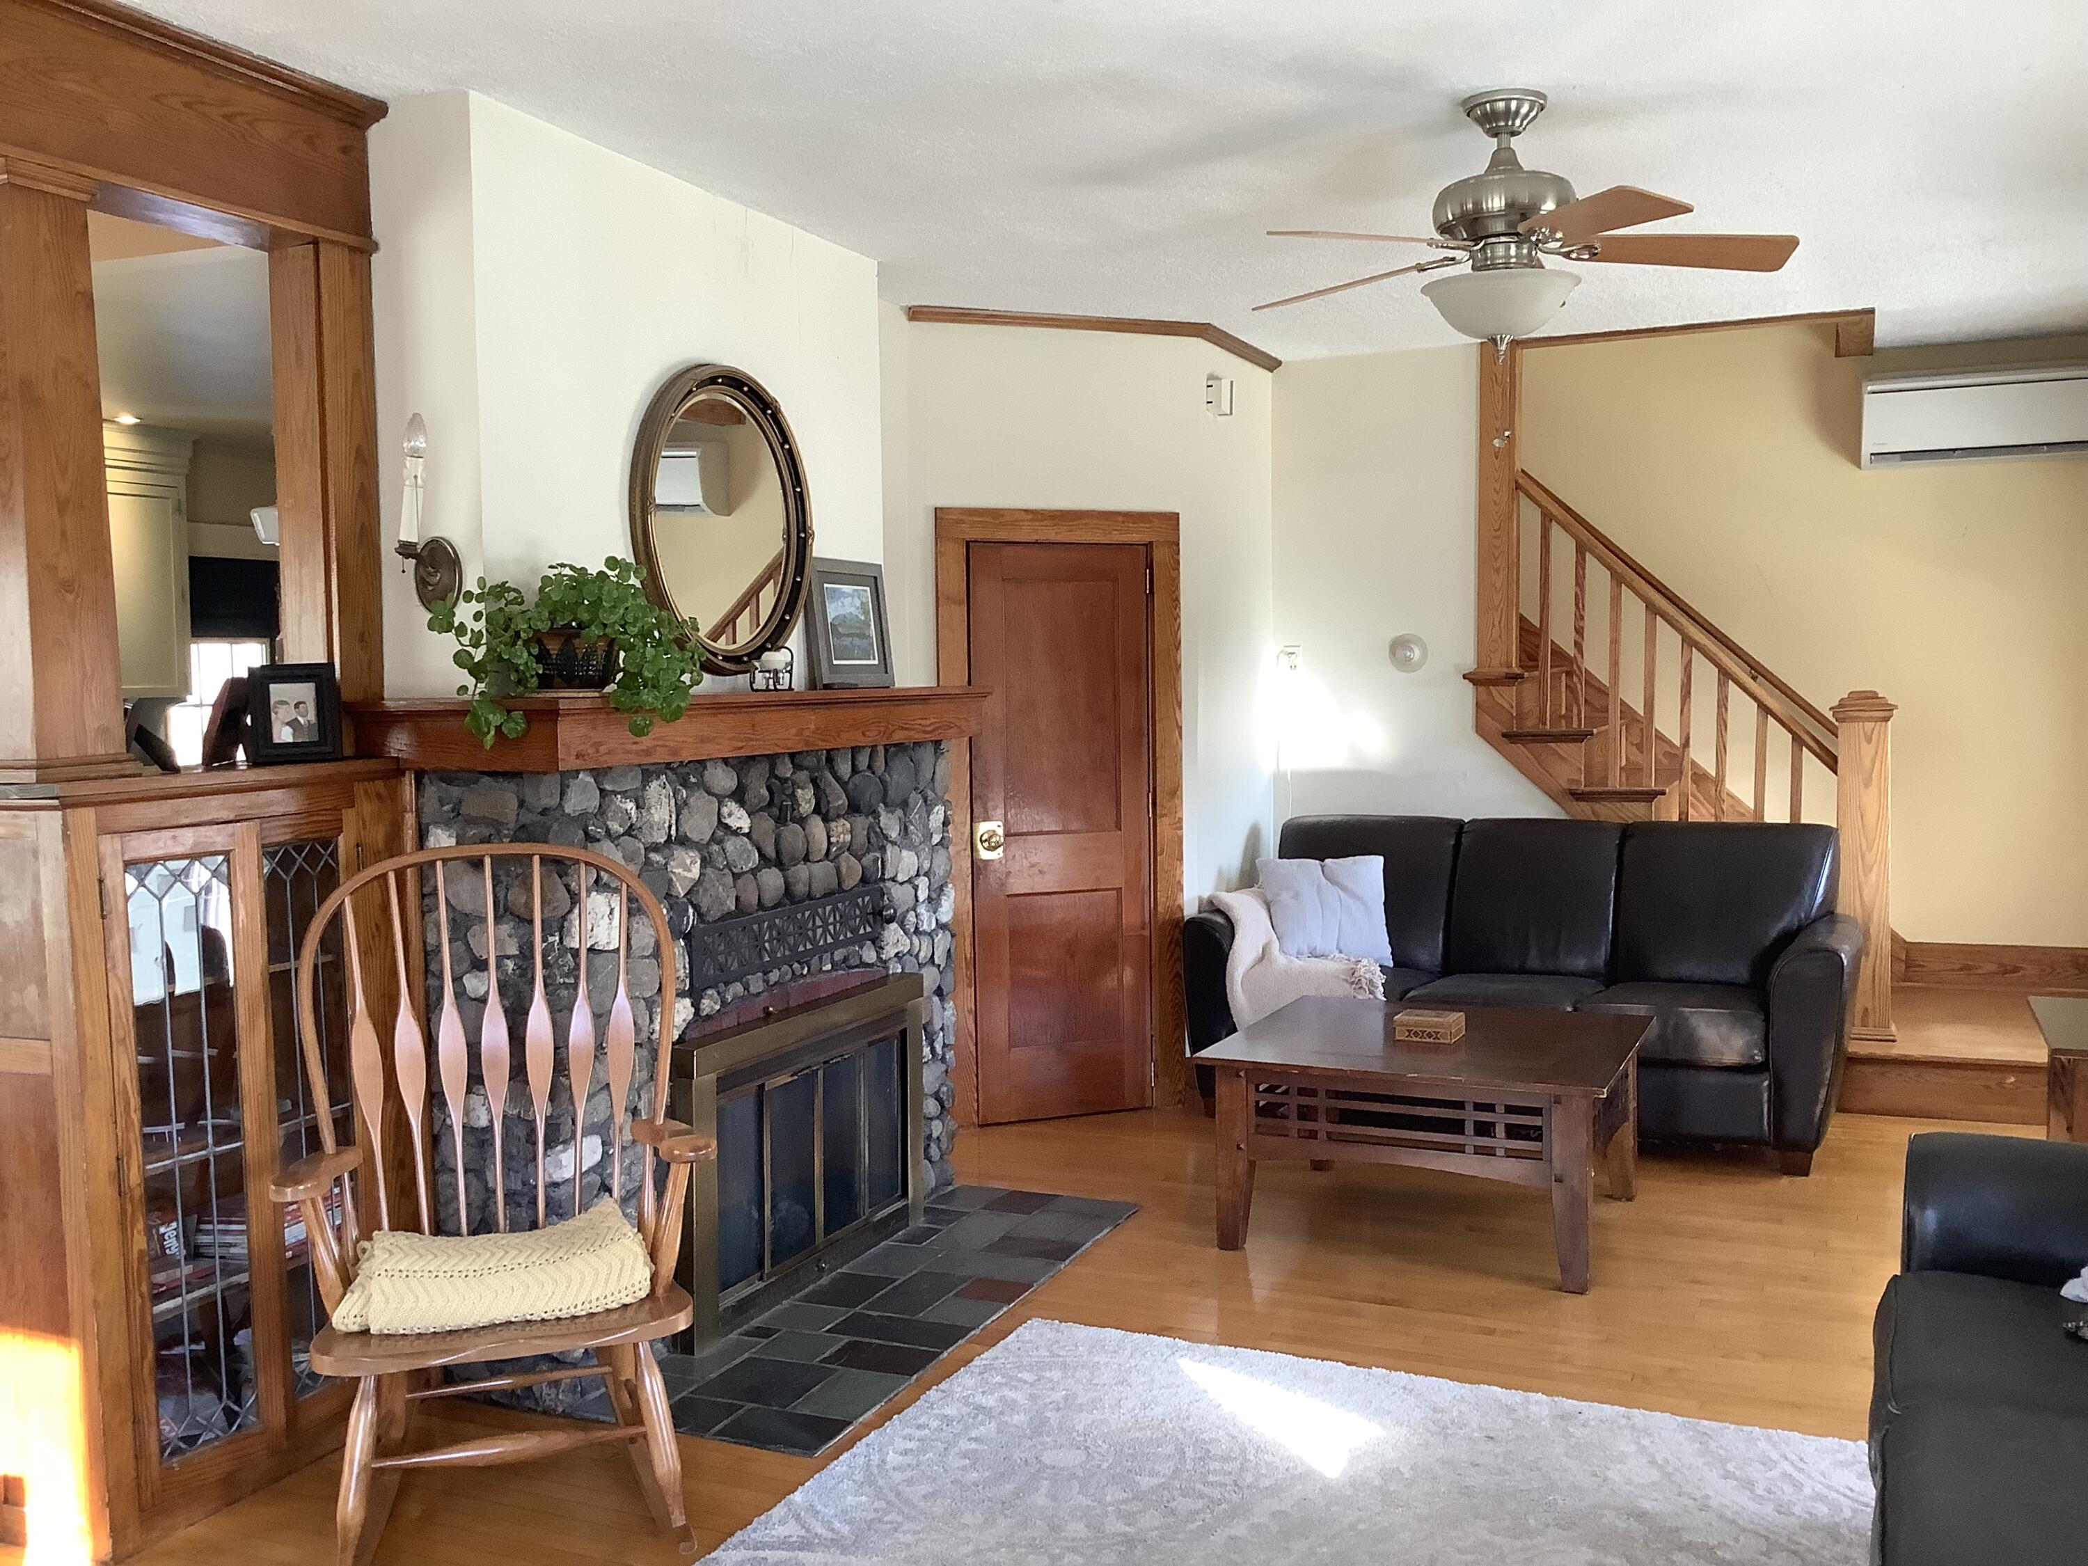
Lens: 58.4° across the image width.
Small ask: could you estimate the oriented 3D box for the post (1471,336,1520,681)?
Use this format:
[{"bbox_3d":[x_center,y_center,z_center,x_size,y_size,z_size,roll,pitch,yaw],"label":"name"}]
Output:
[{"bbox_3d":[1.644,-0.989,6.761,0.135,1.158,0.135,1,4,23],"label":"post"}]

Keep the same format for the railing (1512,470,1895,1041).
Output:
[{"bbox_3d":[2.299,-0.126,6.529,1.263,1.965,0.195,1,4,23],"label":"railing"}]

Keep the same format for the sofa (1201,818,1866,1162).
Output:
[{"bbox_3d":[1.553,0.625,6.124,2.059,0.957,0.855,1,4,23],"label":"sofa"}]

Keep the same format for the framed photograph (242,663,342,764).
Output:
[{"bbox_3d":[-1.442,-0.131,3.600,0.156,0.191,0.025,-3,-5,-28],"label":"framed photograph"}]

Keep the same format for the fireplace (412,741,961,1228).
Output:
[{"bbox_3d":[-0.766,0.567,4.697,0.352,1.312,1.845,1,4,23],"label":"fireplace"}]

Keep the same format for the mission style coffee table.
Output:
[{"bbox_3d":[1.051,0.934,5.044,1.030,0.487,1.020,1,4,23],"label":"mission style coffee table"}]

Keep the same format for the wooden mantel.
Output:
[{"bbox_3d":[-0.771,-0.155,4.635,0.495,0.140,1.995,1,4,23],"label":"wooden mantel"}]

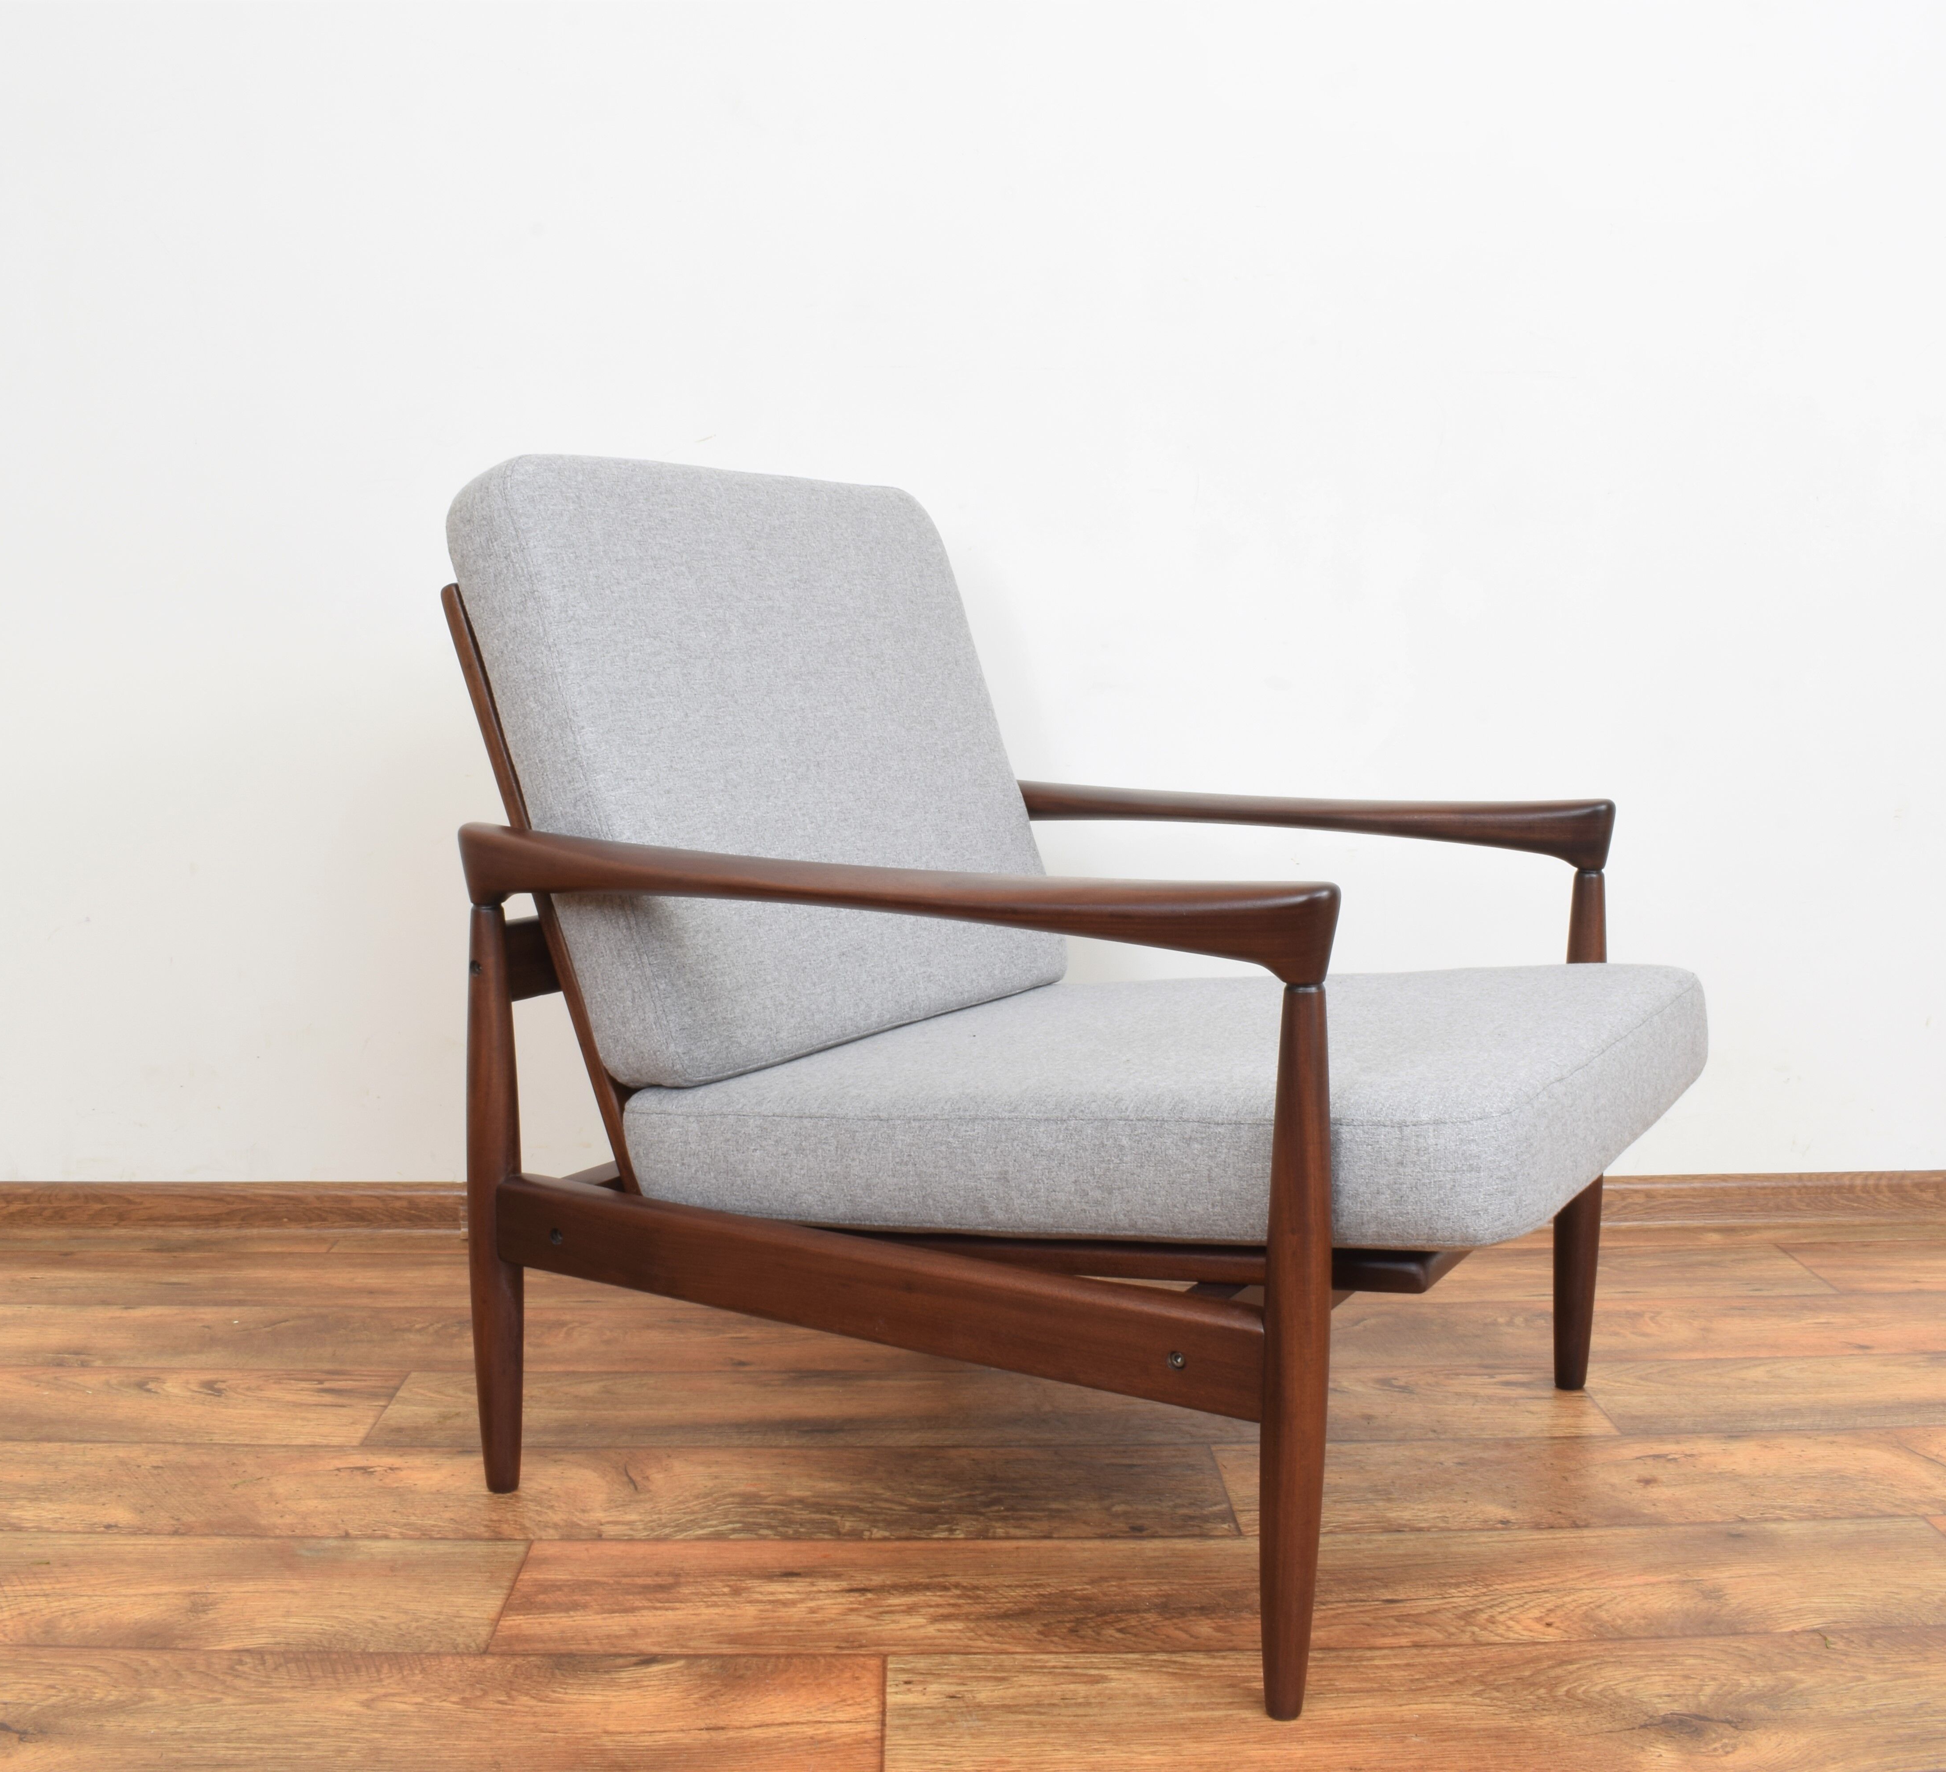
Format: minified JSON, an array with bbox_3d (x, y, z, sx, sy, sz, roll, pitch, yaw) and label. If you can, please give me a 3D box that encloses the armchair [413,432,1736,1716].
[{"bbox_3d":[0.092,0.063,1.760,0.972,0.871,0.723,5,10,32],"label":"armchair"}]

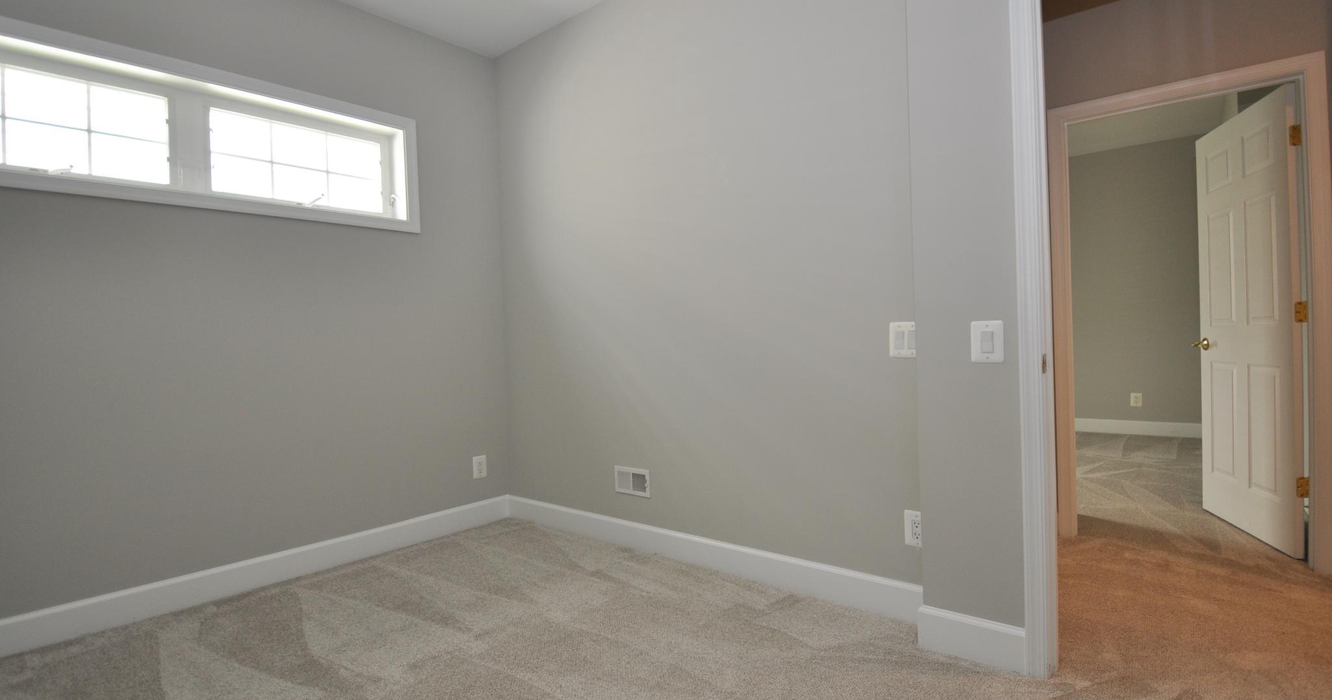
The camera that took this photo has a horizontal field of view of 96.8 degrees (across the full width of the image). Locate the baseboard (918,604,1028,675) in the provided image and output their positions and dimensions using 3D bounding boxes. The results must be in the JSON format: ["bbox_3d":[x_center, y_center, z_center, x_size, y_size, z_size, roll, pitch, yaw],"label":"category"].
[{"bbox_3d":[0.952,0.902,1.854,0.300,0.135,0.016,-1,1,38],"label":"baseboard"}]

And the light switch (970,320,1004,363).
[{"bbox_3d":[0.979,-0.024,1.801,0.086,0.124,0.011,-1,1,38],"label":"light switch"}]

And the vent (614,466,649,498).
[{"bbox_3d":[-0.163,0.655,2.939,0.226,0.135,0.012,-1,1,38],"label":"vent"}]

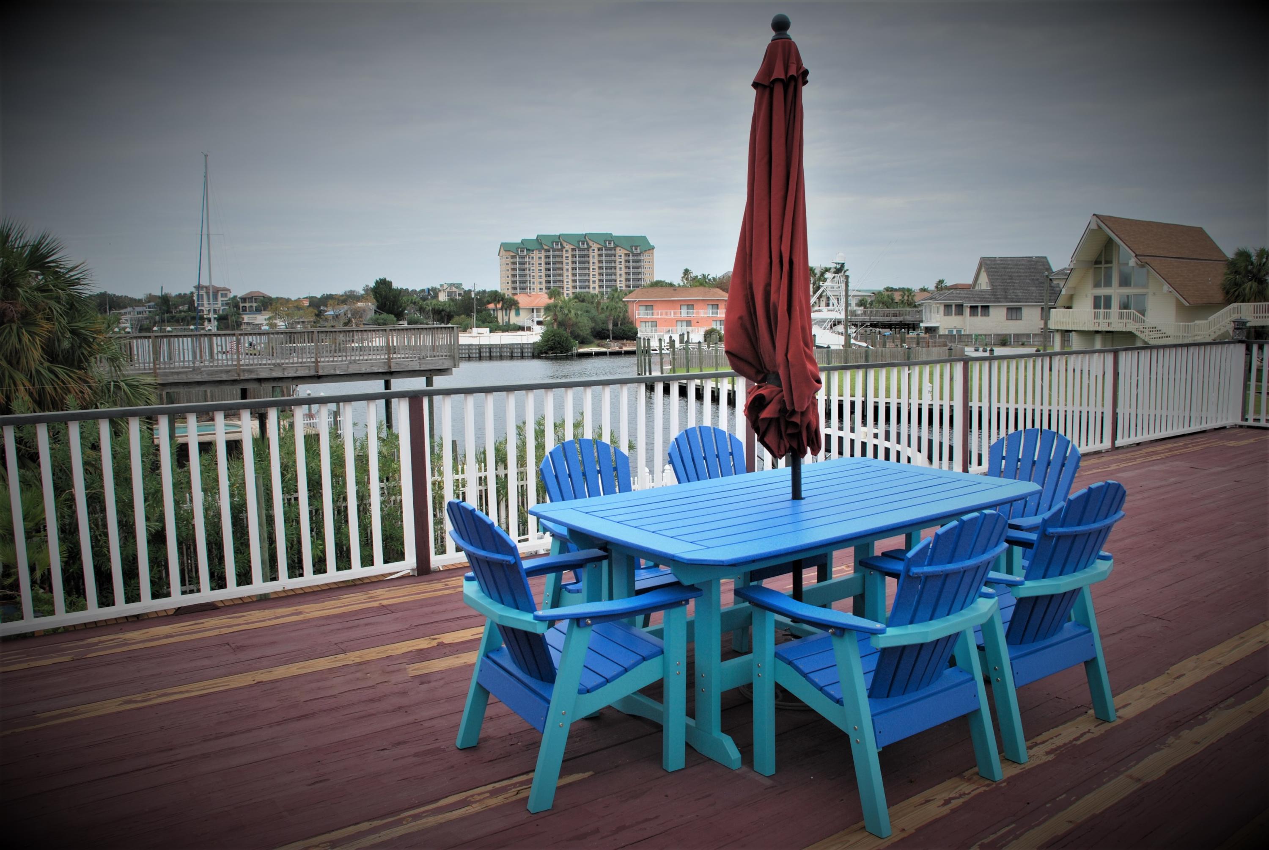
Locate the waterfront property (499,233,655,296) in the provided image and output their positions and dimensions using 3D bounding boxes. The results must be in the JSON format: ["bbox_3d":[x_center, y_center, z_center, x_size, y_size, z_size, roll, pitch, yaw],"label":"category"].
[{"bbox_3d":[-27.545,-68.399,451.076,73.000,41.700,22.000,-2,6,-5],"label":"waterfront property"}]

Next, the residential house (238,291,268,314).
[{"bbox_3d":[-157.885,-50.889,397.186,13.500,9.300,12.000,-3,7,-18],"label":"residential house"}]

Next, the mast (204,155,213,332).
[{"bbox_3d":[-26.312,-9.577,59.246,0.200,14.200,0.200,1,6,0],"label":"mast"}]

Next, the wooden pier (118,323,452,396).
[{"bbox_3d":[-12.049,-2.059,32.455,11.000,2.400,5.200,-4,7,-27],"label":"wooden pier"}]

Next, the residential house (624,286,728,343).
[{"bbox_3d":[6.820,-18.236,158.367,16.500,8.900,11.000,-2,7,-11],"label":"residential house"}]

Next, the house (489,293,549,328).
[{"bbox_3d":[-23.895,-24.086,203.516,14.000,7.400,11.000,-2,6,-5],"label":"house"}]

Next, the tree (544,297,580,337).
[{"bbox_3d":[-11.093,-16.362,145.058,5.200,6.100,5.200,-1,6,0],"label":"tree"}]

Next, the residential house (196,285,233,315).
[{"bbox_3d":[-175.250,-51.783,398.007,14.800,12.900,13.000,-3,7,-18],"label":"residential house"}]

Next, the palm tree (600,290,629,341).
[{"bbox_3d":[-3.289,-16.773,147.040,4.500,7.700,4.500,-1,6,0],"label":"palm tree"}]

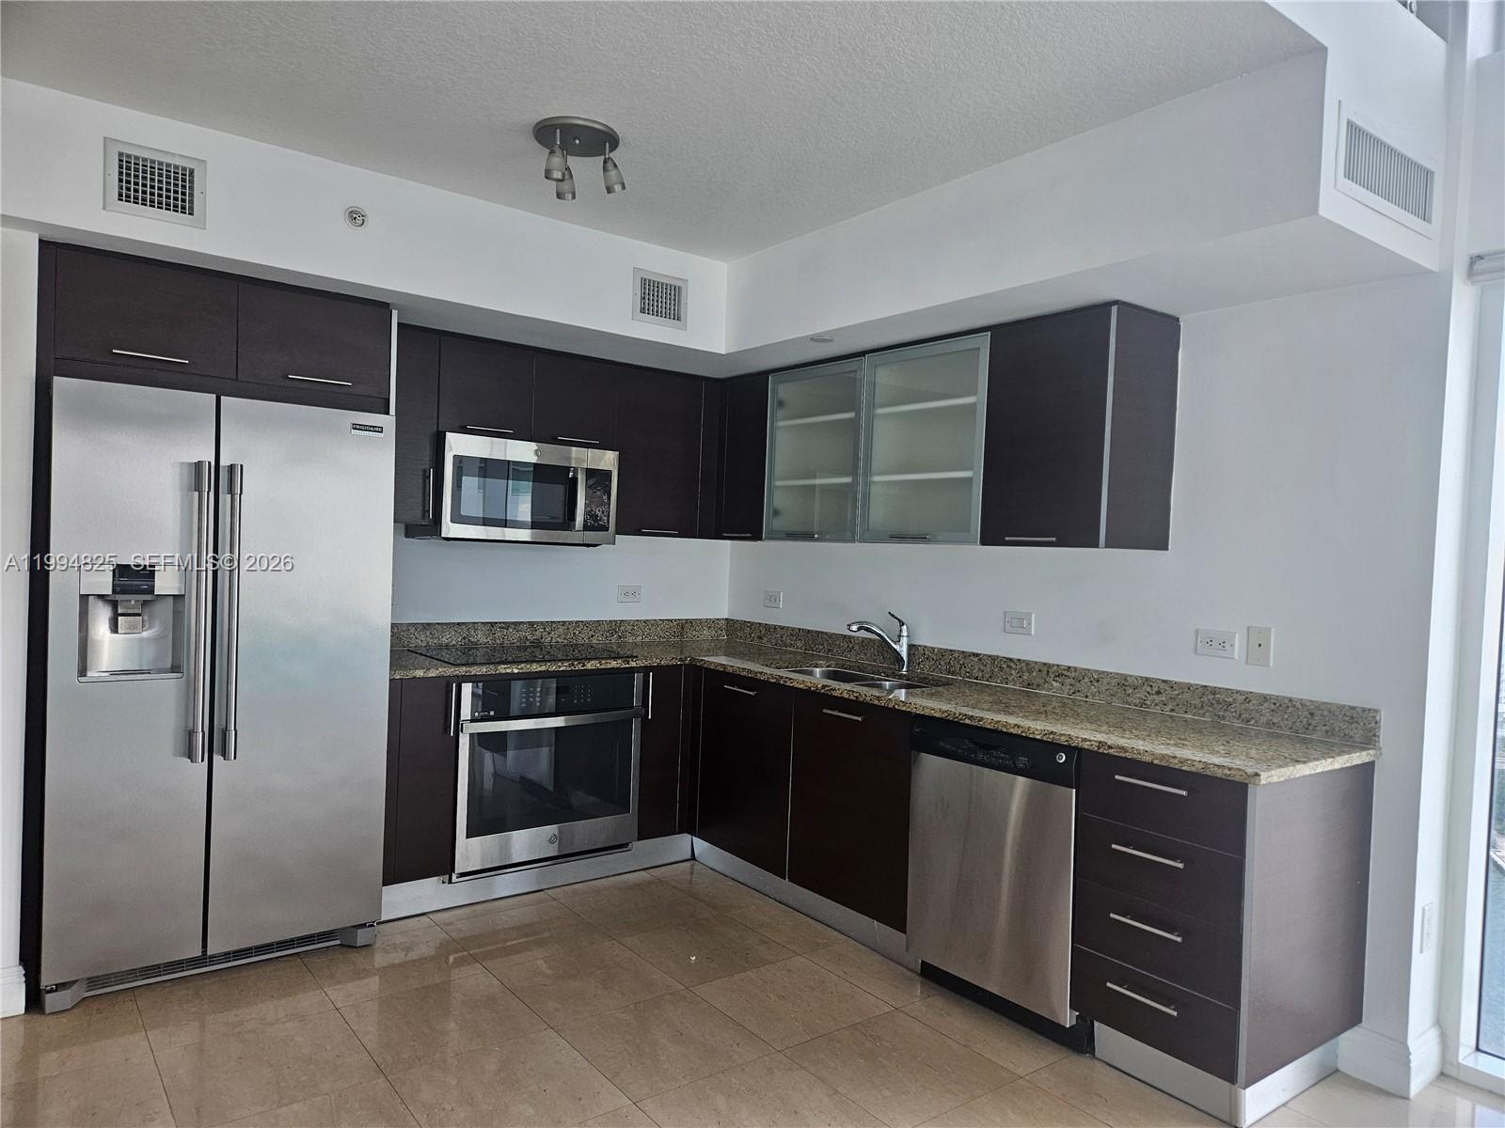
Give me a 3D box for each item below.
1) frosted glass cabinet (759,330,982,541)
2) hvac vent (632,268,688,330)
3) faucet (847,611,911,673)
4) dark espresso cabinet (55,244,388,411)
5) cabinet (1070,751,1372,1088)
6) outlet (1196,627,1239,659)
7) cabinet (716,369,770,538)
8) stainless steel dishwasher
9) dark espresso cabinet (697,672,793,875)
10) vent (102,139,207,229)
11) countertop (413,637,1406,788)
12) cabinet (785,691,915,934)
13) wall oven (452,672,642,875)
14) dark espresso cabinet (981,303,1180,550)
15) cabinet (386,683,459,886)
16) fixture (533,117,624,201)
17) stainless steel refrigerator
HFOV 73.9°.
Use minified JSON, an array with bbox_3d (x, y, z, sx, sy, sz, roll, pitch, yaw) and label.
[{"bbox_3d":[0.553,-0.436,3.915,0.332,0.716,1.194,2,1,-37],"label":"frosted glass cabinet"},{"bbox_3d":[-0.348,-1.003,3.795,0.240,0.195,0.020,2,1,-37],"label":"hvac vent"},{"bbox_3d":[0.501,0.308,3.906,0.305,0.241,0.060,2,1,-27],"label":"faucet"},{"bbox_3d":[-1.792,-0.709,3.345,0.949,0.365,0.679,2,1,-37],"label":"dark espresso cabinet"},{"bbox_3d":[1.266,0.863,2.692,0.630,0.707,0.475,1,1,-37],"label":"cabinet"},{"bbox_3d":[1.409,0.243,3.039,0.008,0.081,0.129,1,1,-37],"label":"outlet"},{"bbox_3d":[0.091,-0.469,4.531,0.332,0.727,0.349,2,1,-37],"label":"cabinet"},{"bbox_3d":[0.920,0.868,3.100,0.610,0.750,0.609,1,1,-37],"label":"stainless steel dishwasher"},{"bbox_3d":[0.210,0.801,4.087,0.620,0.707,0.610,1,1,-37],"label":"dark espresso cabinet"},{"bbox_3d":[-1.652,-1.053,2.773,0.246,0.195,0.015,1,1,-37],"label":"vent"},{"bbox_3d":[0.011,0.433,3.299,1.899,0.028,3.015,2,1,-37],"label":"countertop"},{"bbox_3d":[0.567,0.818,3.593,0.619,0.708,0.596,2,1,-37],"label":"cabinet"},{"bbox_3d":[-0.922,0.770,4.028,0.748,0.692,0.630,1,1,-37],"label":"wall oven"},{"bbox_3d":[1.055,-0.418,3.251,0.345,0.739,0.471,1,1,-37],"label":"dark espresso cabinet"},{"bbox_3d":[-1.359,0.740,3.762,0.258,0.708,0.634,2,1,-37],"label":"cabinet"},{"bbox_3d":[-0.492,-1.122,2.800,0.242,0.160,0.242,2,1,0],"label":"fixture"},{"bbox_3d":[-1.781,0.371,3.302,0.919,1.767,0.808,1,1,-37],"label":"stainless steel refrigerator"}]

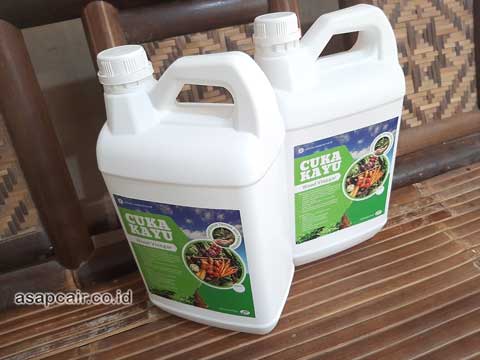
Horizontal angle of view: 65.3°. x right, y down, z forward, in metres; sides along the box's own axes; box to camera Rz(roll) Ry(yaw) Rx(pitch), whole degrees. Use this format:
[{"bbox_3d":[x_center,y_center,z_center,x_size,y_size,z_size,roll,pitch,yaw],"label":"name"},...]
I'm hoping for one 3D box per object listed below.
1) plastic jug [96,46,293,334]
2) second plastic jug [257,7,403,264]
[{"bbox_3d":[-0.041,0.013,0.436,0.180,0.323,0.133,5,35,20],"label":"plastic jug"},{"bbox_3d":[0.116,-0.065,0.527,0.180,0.323,0.133,-16,34,-12],"label":"second plastic jug"}]

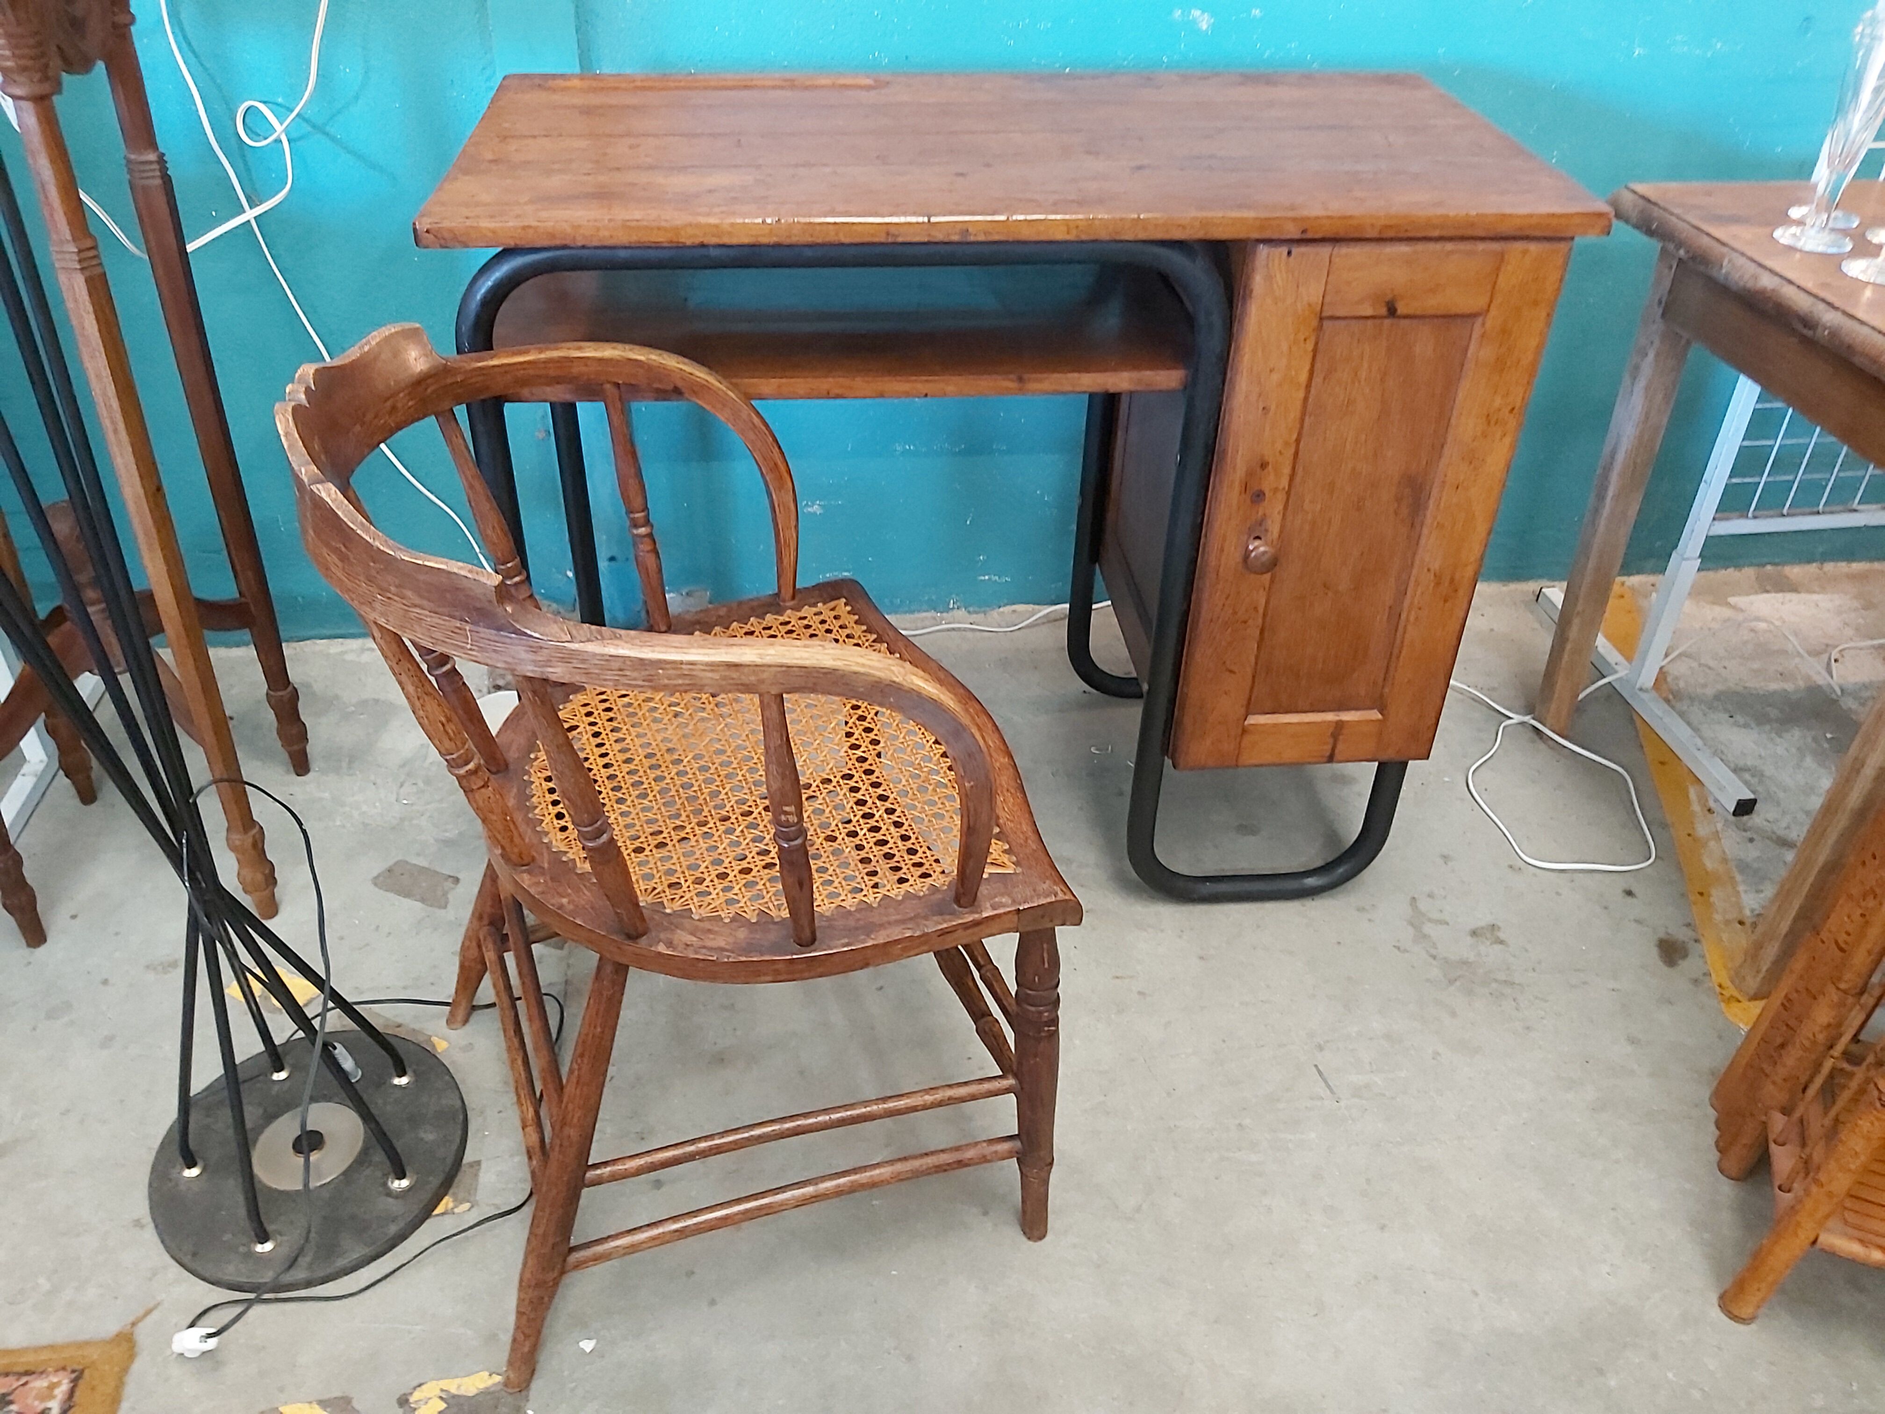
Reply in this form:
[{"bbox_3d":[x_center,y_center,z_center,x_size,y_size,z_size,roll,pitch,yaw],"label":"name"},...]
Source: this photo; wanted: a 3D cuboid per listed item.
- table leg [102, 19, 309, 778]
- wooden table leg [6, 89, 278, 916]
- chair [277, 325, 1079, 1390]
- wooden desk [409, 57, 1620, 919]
[{"bbox_3d":[-0.786,-0.273,1.553,0.043,0.883,0.043,1,36,-6],"label":"table leg"},{"bbox_3d":[-0.736,-0.122,1.355,0.043,0.876,0.043,1,36,-6],"label":"wooden table leg"},{"bbox_3d":[-0.208,0.088,1.175,0.494,0.771,0.512,-13,39,-18],"label":"chair"},{"bbox_3d":[0.050,-0.227,1.592,1.003,0.789,0.485,-2,37,-4],"label":"wooden desk"}]

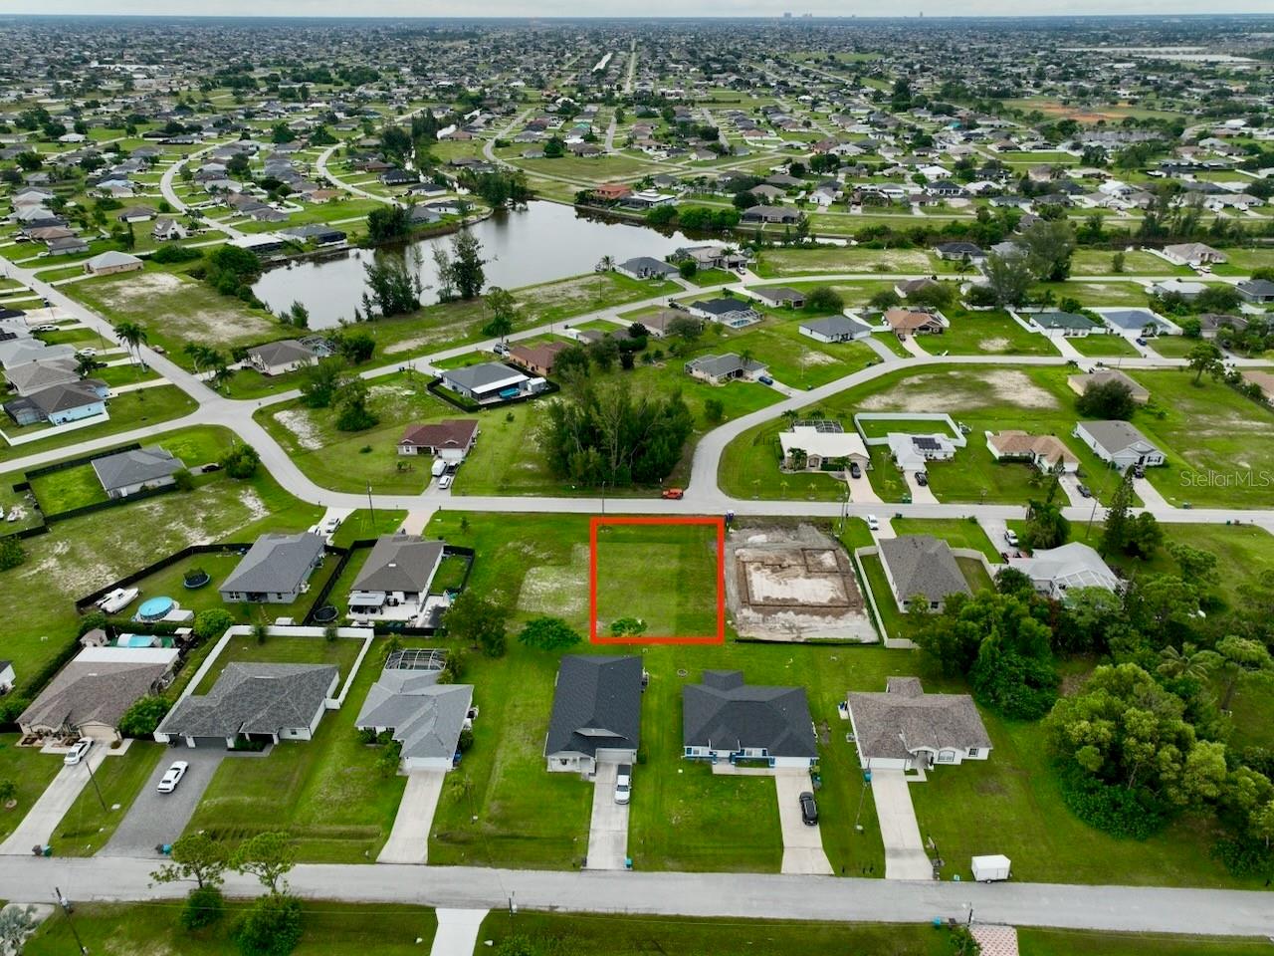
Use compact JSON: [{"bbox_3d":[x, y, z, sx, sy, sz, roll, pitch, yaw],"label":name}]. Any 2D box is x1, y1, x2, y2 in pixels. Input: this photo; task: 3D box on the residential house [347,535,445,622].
[{"bbox_3d":[-43.200,16.137,160.136,12.900,5.300,21.600,1,28,1],"label":"residential house"}]

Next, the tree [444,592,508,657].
[{"bbox_3d":[-26.200,23.440,142.283,9.300,9.000,9.300,1,28,1],"label":"tree"}]

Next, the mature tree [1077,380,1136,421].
[{"bbox_3d":[125.940,-21.290,235.960,13.870,7.600,12.670,0,28,0],"label":"mature tree"}]

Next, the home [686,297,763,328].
[{"bbox_3d":[32.220,-60.190,311.900,17.090,5.400,24.130,-19,34,-32],"label":"home"}]

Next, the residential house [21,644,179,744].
[{"bbox_3d":[-83.410,32.440,137.270,16.890,5.300,18.900,0,28,0],"label":"residential house"}]

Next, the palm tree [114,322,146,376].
[{"bbox_3d":[-147.744,-38.074,258.954,8.500,13.000,8.500,0,28,0],"label":"palm tree"}]

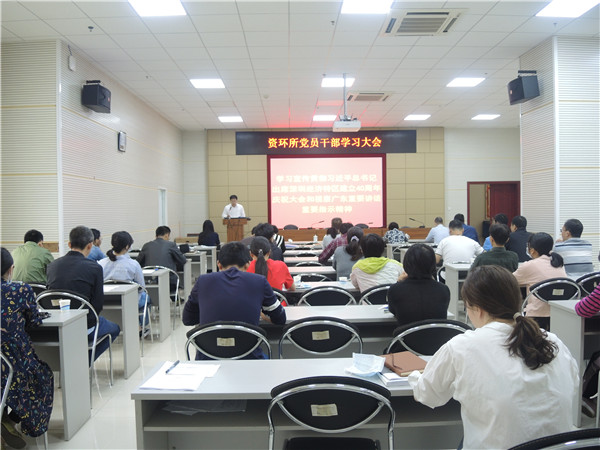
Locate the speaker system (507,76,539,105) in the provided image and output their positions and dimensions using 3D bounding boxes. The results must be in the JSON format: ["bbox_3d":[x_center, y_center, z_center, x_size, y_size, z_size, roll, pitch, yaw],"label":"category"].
[{"bbox_3d":[3.340,-2.000,7.240,0.250,0.300,0.465,-8,1,0],"label":"speaker system"}]

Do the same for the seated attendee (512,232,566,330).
[{"bbox_3d":[2.039,0.674,4.272,0.480,1.240,0.750,-1,2,-13],"label":"seated attendee"}]

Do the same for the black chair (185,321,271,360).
[{"bbox_3d":[-0.376,0.927,2.739,0.460,0.860,0.520,-1,2,-1],"label":"black chair"}]

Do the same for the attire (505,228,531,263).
[{"bbox_3d":[2.854,0.369,6.419,0.450,0.645,0.340,-1,2,-19],"label":"attire"}]

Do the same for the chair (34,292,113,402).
[{"bbox_3d":[-1.739,0.920,3.800,0.500,0.870,0.550,-1,2,-1],"label":"chair"}]

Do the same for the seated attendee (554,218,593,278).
[{"bbox_3d":[2.878,0.598,5.268,0.500,1.300,0.750,-1,2,-13],"label":"seated attendee"}]

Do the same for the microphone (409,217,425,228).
[{"bbox_3d":[2.912,-0.040,12.059,0.380,0.270,0.130,0,2,27],"label":"microphone"}]

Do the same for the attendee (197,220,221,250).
[{"bbox_3d":[-1.837,0.545,9.864,0.460,1.280,0.740,-1,2,-1],"label":"attendee"}]

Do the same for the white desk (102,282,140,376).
[{"bbox_3d":[-2.262,0.950,4.368,1.500,0.750,0.420,-1,2,-1],"label":"white desk"}]

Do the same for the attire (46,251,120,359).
[{"bbox_3d":[-1.699,0.685,3.898,0.510,1.020,0.680,0,2,7],"label":"attire"}]

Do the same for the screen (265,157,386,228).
[{"bbox_3d":[0.768,-0.900,13.646,3.280,2.120,0.080,-1,2,-1],"label":"screen"}]

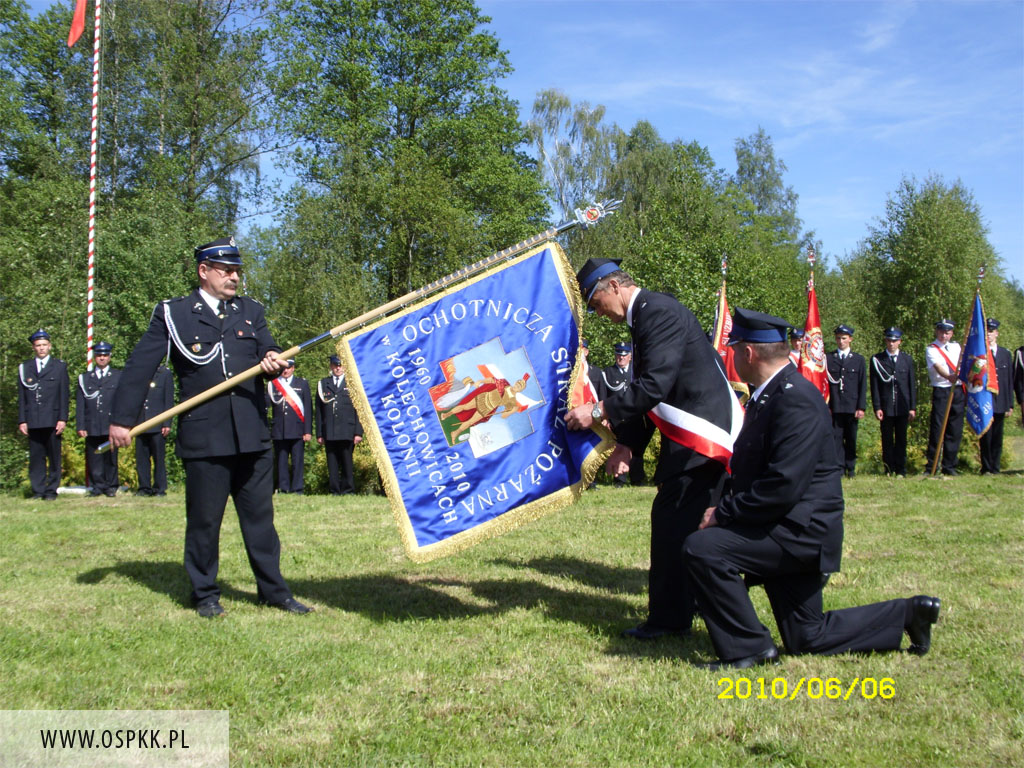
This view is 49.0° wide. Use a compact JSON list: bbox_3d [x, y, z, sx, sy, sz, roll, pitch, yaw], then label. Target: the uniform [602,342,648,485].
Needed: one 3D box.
[{"bbox_3d":[1.373,0.357,13.600,0.550,1.710,0.330,0,-1,6],"label":"uniform"}]

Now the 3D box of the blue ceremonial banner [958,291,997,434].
[{"bbox_3d":[5.301,-0.222,12.800,0.450,1.620,0.360,0,-1,18],"label":"blue ceremonial banner"}]

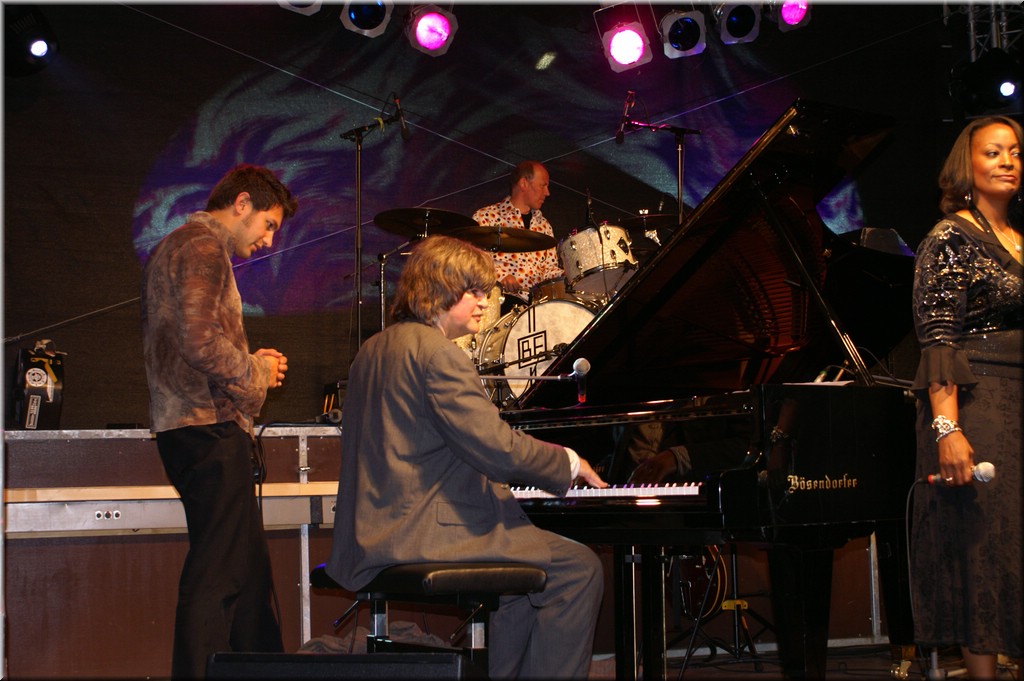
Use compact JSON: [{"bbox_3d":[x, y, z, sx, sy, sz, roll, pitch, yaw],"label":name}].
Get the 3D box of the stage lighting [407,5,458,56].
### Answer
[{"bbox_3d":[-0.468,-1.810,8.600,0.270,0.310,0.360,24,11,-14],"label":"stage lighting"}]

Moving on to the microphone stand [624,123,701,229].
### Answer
[{"bbox_3d":[0.800,-0.332,7.200,0.600,1.520,0.600,1,-5,-24],"label":"microphone stand"}]

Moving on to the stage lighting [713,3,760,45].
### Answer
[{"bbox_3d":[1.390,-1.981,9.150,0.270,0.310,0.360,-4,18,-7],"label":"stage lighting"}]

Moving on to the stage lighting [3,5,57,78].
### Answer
[{"bbox_3d":[-2.677,-1.666,8.100,0.360,0.460,0.400,-10,24,-24],"label":"stage lighting"}]

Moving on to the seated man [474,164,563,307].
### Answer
[{"bbox_3d":[0.060,-0.229,7.120,0.600,1.310,0.720,1,-5,-24],"label":"seated man"}]

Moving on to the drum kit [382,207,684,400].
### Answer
[{"bbox_3d":[0.080,-0.129,6.920,1.550,1.100,1.280,0,-5,-20],"label":"drum kit"}]

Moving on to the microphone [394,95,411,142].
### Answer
[{"bbox_3d":[-0.515,-1.044,6.950,0.040,0.205,0.040,-13,-4,0],"label":"microphone"}]

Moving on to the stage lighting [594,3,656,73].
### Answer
[{"bbox_3d":[0.683,-1.819,8.900,0.290,0.370,0.360,-18,14,7],"label":"stage lighting"}]

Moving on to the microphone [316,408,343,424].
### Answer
[{"bbox_3d":[-0.698,0.292,5.650,0.050,0.050,0.165,1,-5,-30],"label":"microphone"}]

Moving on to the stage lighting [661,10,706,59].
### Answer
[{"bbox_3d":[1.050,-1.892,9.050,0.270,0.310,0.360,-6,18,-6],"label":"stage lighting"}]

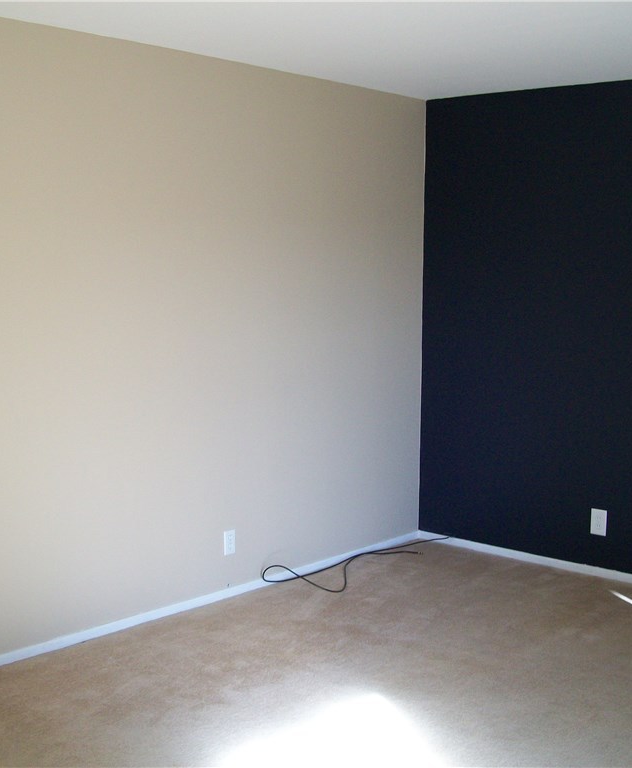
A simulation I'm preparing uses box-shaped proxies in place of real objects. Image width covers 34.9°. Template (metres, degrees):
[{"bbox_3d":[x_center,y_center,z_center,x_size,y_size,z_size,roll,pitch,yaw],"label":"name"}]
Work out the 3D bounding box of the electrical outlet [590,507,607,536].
[{"bbox_3d":[1.379,0.675,4.900,0.080,0.121,0.012,6,9,42],"label":"electrical outlet"}]

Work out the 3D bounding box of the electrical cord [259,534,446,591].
[{"bbox_3d":[0.276,0.891,5.126,0.290,0.090,1.240,6,9,42],"label":"electrical cord"}]

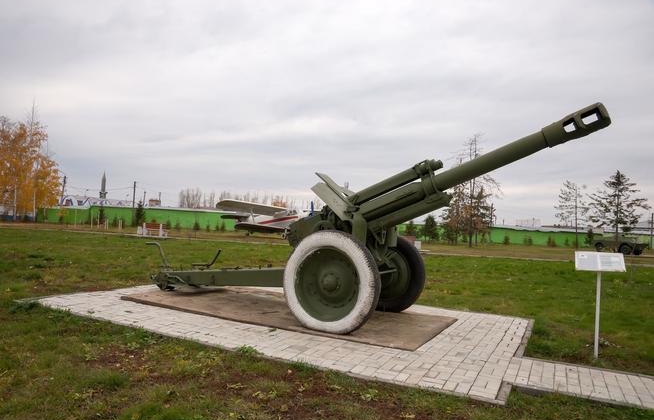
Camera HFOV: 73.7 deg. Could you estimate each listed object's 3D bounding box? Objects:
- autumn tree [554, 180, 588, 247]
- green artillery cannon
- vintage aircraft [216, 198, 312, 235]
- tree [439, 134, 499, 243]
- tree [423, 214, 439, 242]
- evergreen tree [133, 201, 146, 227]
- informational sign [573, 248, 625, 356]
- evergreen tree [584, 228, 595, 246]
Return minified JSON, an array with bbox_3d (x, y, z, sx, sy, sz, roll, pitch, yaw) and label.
[{"bbox_3d":[31.404,0.578,56.000,3.982,8.734,3.982,3,-2,0],"label":"autumn tree"},{"bbox_3d":[-0.103,0.129,6.388,7.100,2.730,2.000,1,-3,28],"label":"green artillery cannon"},{"bbox_3d":[-6.136,1.277,49.273,12.500,4.100,18.200,0,-3,44],"label":"vintage aircraft"},{"bbox_3d":[13.494,-1.801,41.000,5.172,10.598,5.172,3,-2,0],"label":"tree"},{"bbox_3d":[13.531,2.419,57.000,2.092,3.661,2.092,3,-2,0],"label":"tree"},{"bbox_3d":[-26.163,0.511,61.000,1.679,3.680,1.679,3,-2,0],"label":"evergreen tree"},{"bbox_3d":[2.880,1.012,4.634,0.460,1.150,0.220,1,-3,23],"label":"informational sign"},{"bbox_3d":[45.757,4.750,76.000,1.569,3.050,1.569,3,-2,0],"label":"evergreen tree"}]

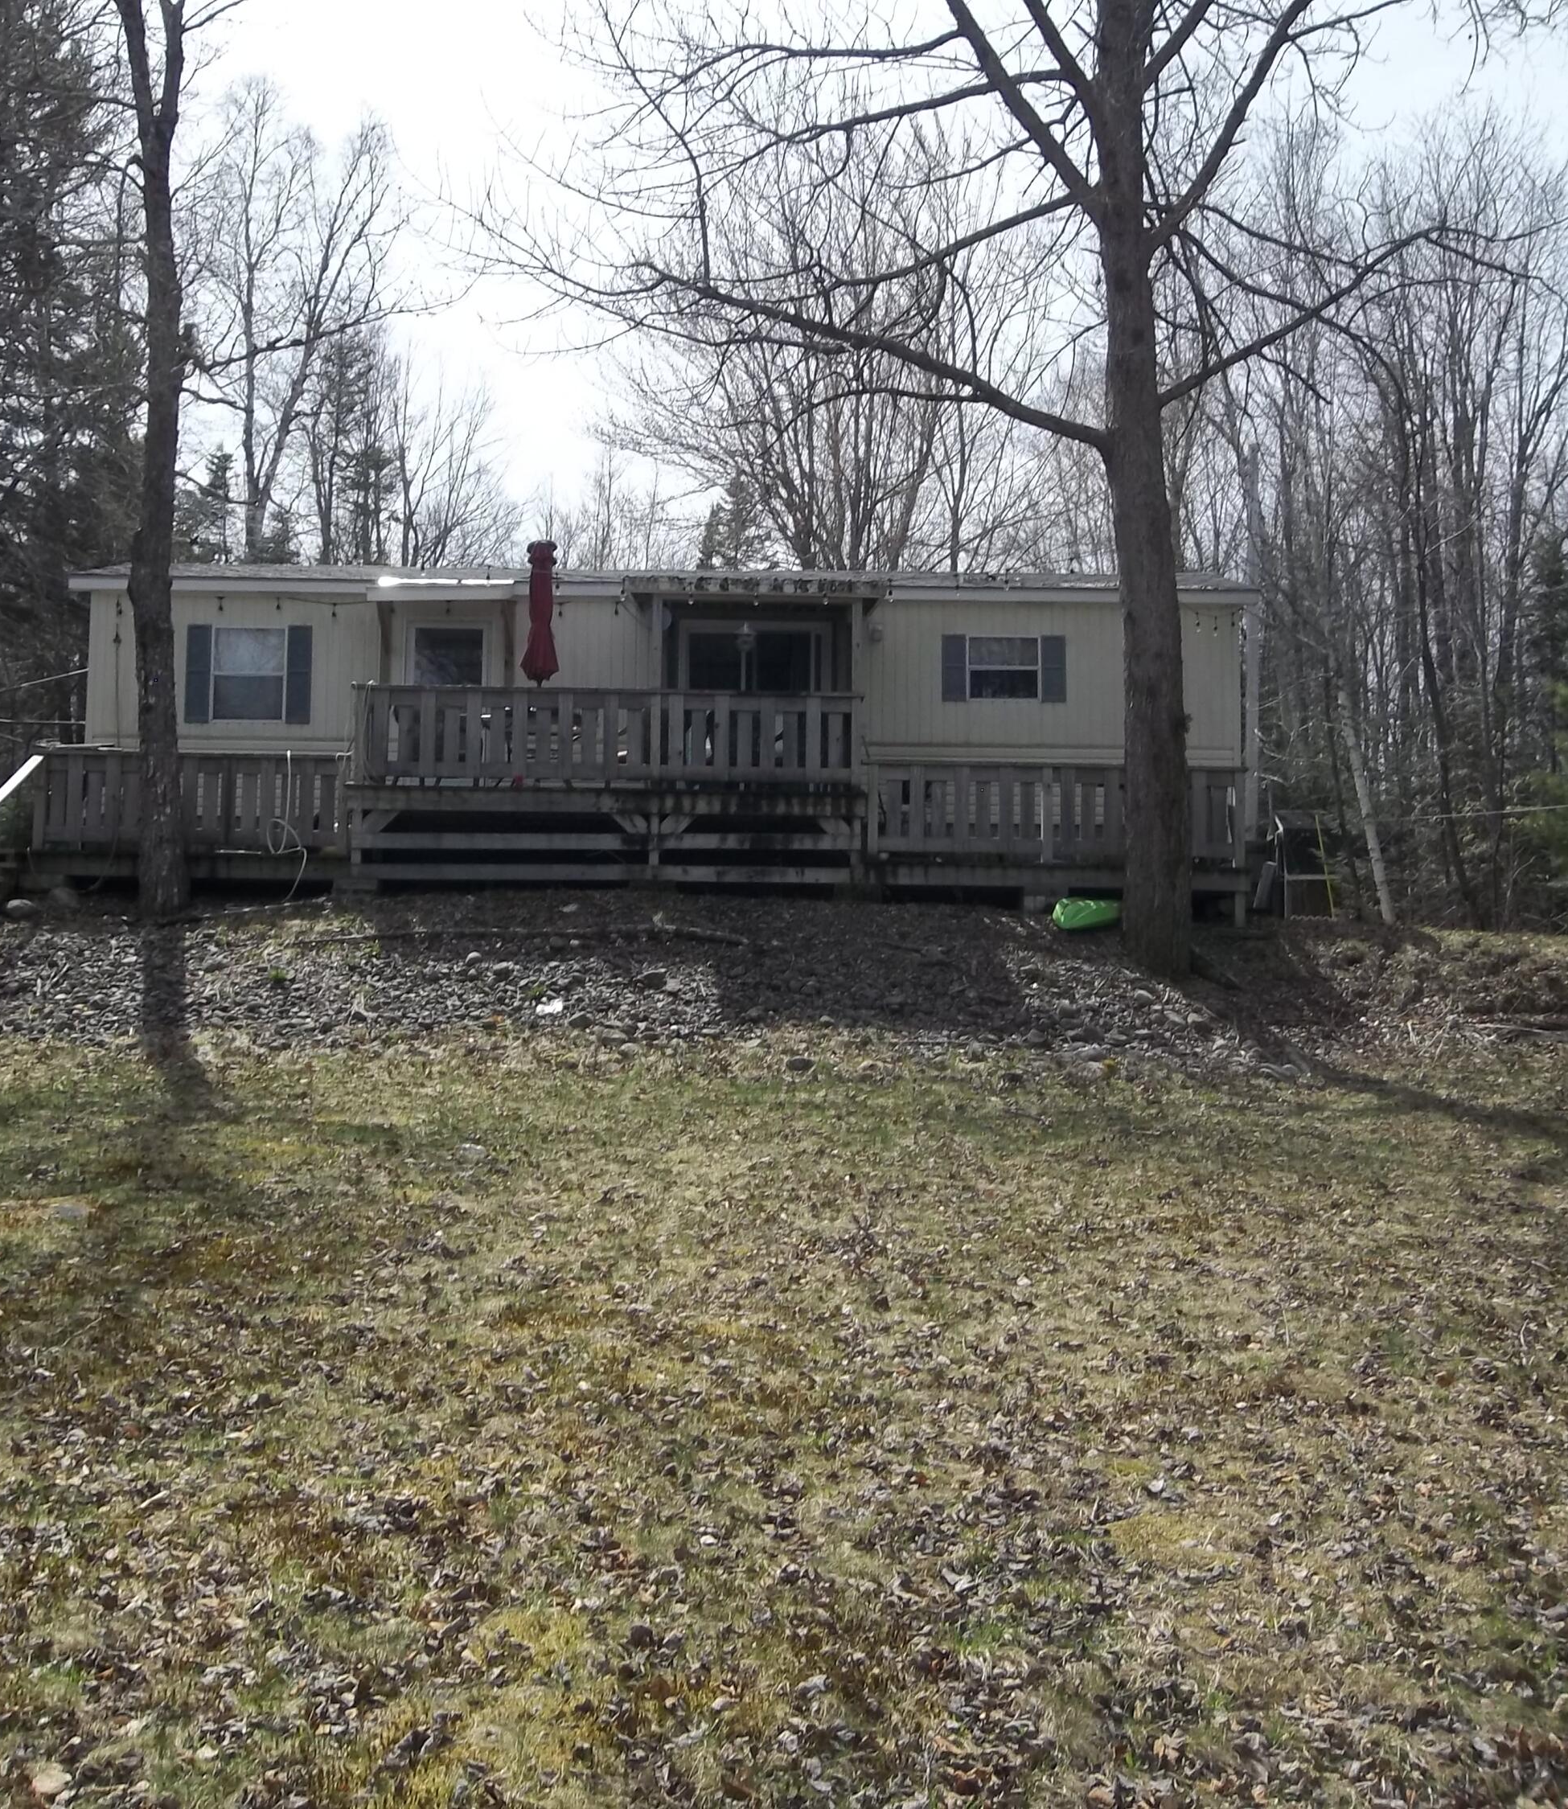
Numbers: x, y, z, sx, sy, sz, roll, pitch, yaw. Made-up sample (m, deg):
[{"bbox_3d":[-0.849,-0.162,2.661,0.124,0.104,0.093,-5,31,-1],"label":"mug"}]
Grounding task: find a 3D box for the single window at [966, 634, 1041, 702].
[{"bbox_3d":[2.634,-2.835,22.547,0.898,0.789,0.090,1,-4,-1],"label":"single window"}]

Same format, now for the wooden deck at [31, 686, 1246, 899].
[{"bbox_3d":[-1.483,-1.068,20.841,12.440,2.113,3.000,1,-4,-1],"label":"wooden deck"}]

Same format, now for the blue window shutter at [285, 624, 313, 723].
[{"bbox_3d":[-5.506,-2.605,21.350,0.300,1.140,0.050,1,-4,-2],"label":"blue window shutter"}]

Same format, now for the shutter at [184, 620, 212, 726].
[{"bbox_3d":[-6.977,-2.735,22.410,0.320,1.192,0.040,1,-4,-1],"label":"shutter"}]

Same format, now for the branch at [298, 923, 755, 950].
[{"bbox_3d":[-2.526,0.296,18.442,4.481,0.185,0.340,1,-4,-1],"label":"branch"}]

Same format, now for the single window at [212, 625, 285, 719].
[{"bbox_3d":[-6.372,-2.752,22.447,0.915,1.155,0.090,1,-4,-1],"label":"single window"}]

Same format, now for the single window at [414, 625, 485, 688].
[{"bbox_3d":[-3.824,-2.814,21.450,0.830,0.740,0.080,1,-4,-2],"label":"single window"}]

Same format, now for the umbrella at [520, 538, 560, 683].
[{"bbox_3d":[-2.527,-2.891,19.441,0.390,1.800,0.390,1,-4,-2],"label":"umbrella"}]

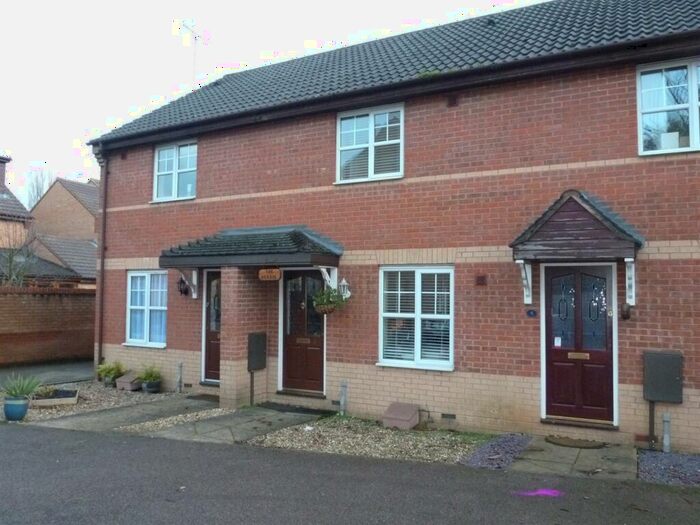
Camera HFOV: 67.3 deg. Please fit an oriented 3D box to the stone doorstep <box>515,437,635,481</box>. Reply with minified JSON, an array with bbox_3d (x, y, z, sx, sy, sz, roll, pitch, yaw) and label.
[{"bbox_3d":[2.669,2.312,6.167,1.230,0.080,1.300,-1,-4,27],"label":"stone doorstep"}]

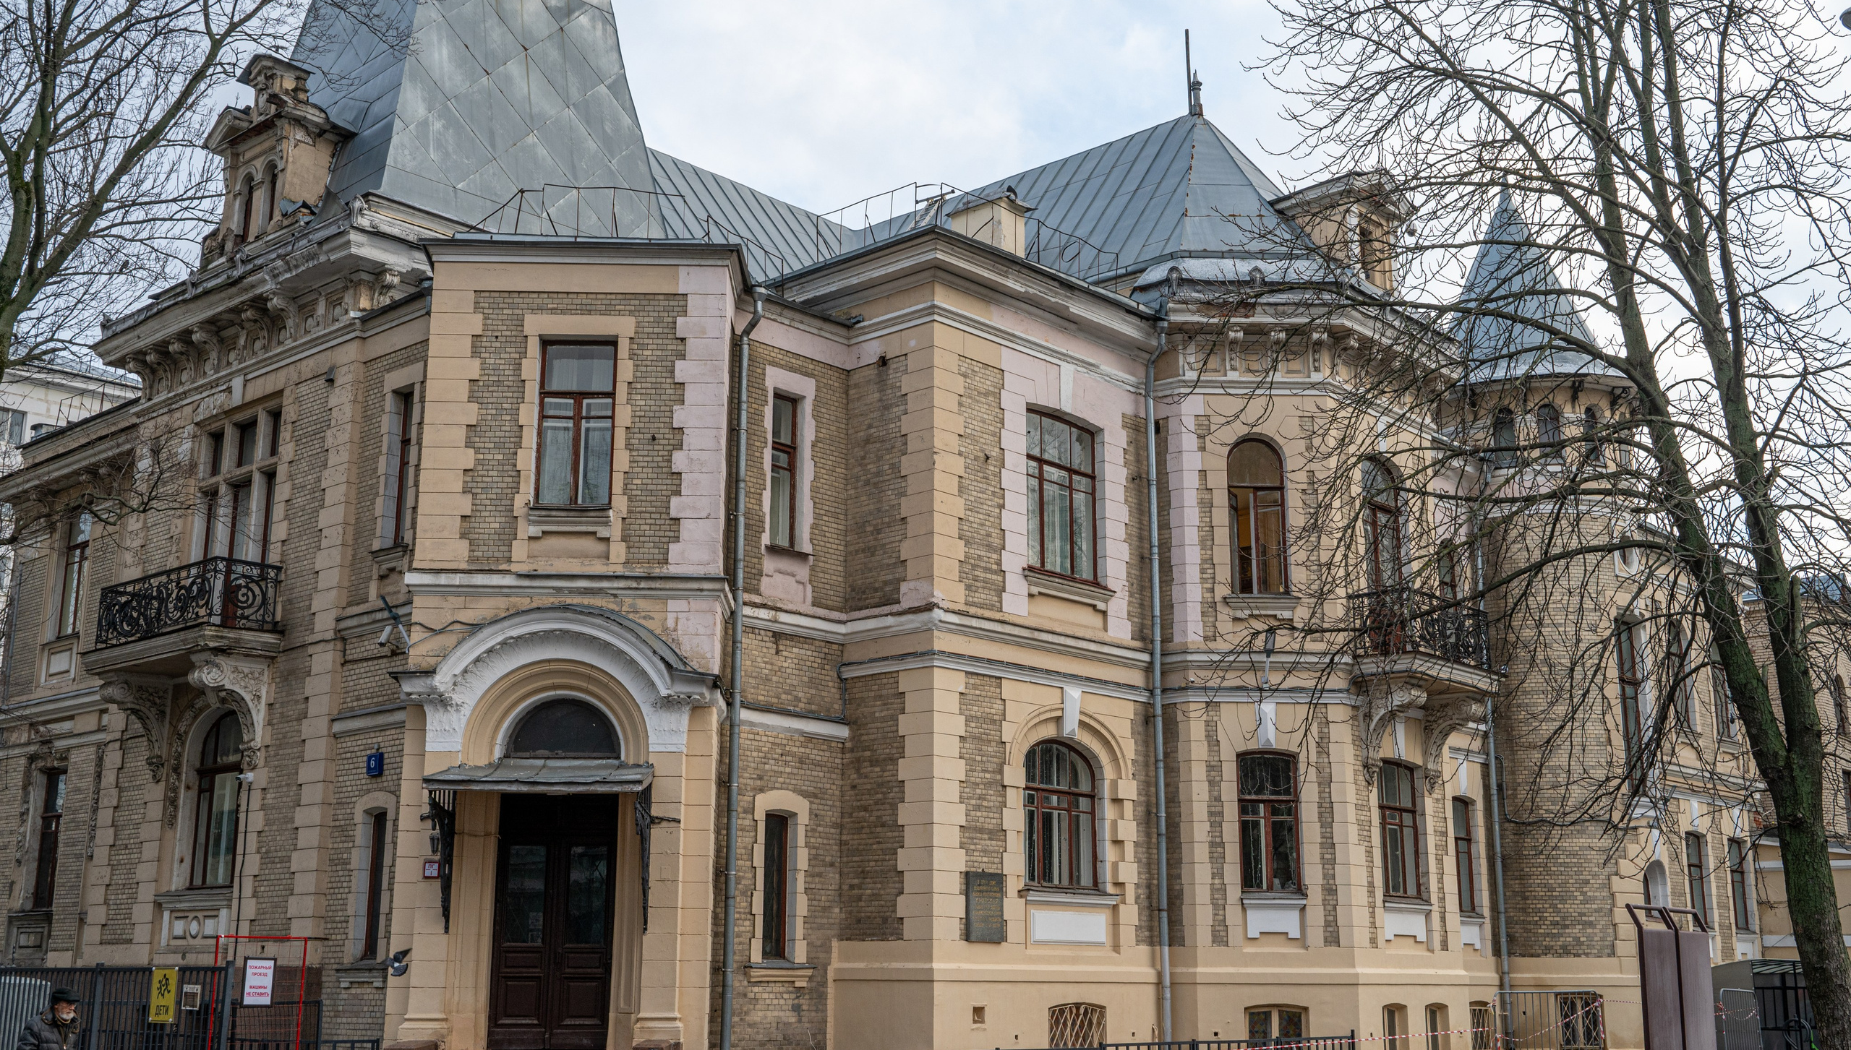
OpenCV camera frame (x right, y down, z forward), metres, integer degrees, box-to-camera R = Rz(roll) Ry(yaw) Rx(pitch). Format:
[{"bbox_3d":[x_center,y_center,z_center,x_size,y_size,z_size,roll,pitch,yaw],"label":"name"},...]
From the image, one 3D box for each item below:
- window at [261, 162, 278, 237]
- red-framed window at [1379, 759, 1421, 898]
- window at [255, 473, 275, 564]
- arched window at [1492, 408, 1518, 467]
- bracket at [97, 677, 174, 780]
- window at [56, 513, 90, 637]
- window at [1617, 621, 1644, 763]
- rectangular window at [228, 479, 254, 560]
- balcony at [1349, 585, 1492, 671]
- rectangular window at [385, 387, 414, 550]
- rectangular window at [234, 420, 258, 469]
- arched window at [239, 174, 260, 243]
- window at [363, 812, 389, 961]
[{"bbox_3d":[-10.674,-5.316,29.638,0.450,1.300,0.200,-12,-18,40],"label":"window"},{"bbox_3d":[7.625,4.909,29.005,0.200,2.180,1.200,-13,-19,42],"label":"red-framed window"},{"bbox_3d":[-10.296,-0.107,28.116,0.600,1.750,0.200,-12,-18,40],"label":"window"},{"bbox_3d":[11.916,-1.792,37.035,0.200,1.219,0.500,11,-18,-37],"label":"arched window"},{"bbox_3d":[-12.514,3.195,28.349,0.440,1.580,0.950,-12,-18,40],"label":"bracket"},{"bbox_3d":[-15.280,0.878,32.669,1.290,2.270,0.200,-12,-18,40],"label":"window"},{"bbox_3d":[14.762,3.635,37.563,0.750,3.300,0.200,10,-17,-33],"label":"window"},{"bbox_3d":[-10.714,0.216,28.474,0.940,1.800,0.200,-12,-18,40],"label":"rectangular window"},{"bbox_3d":[8.097,1.770,29.258,1.030,1.000,2.650,-13,-19,42],"label":"balcony"},{"bbox_3d":[-7.284,-0.825,25.242,0.560,2.300,0.200,-12,-19,39],"label":"rectangular window"},{"bbox_3d":[-10.719,-1.267,28.611,0.760,0.860,0.200,-12,-19,39],"label":"rectangular window"},{"bbox_3d":[-11.269,-5.293,30.140,0.500,1.290,0.200,-12,-19,39],"label":"arched window"},{"bbox_3d":[-7.350,4.881,24.492,0.610,1.990,0.200,-12,-18,40],"label":"window"}]

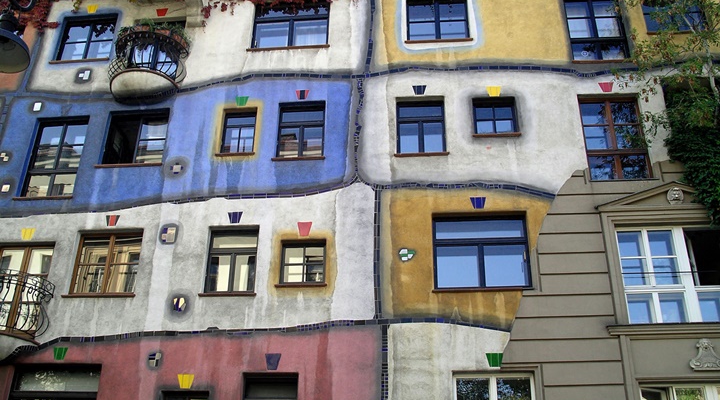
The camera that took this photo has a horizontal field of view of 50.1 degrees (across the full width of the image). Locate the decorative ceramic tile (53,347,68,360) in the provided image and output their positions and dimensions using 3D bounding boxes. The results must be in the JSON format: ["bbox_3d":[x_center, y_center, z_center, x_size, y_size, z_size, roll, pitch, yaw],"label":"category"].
[{"bbox_3d":[-5.786,2.974,14.863,0.300,0.255,0.040,-2,-26,5],"label":"decorative ceramic tile"}]

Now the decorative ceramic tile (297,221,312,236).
[{"bbox_3d":[-1.147,0.605,15.955,0.320,0.330,0.030,-2,-27,5],"label":"decorative ceramic tile"}]

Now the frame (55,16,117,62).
[{"bbox_3d":[-6.672,-3.913,18.915,1.390,1.340,0.160,-2,-27,5],"label":"frame"}]

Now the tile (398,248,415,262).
[{"bbox_3d":[0.913,1.064,14.680,0.315,0.281,0.040,-2,-27,4],"label":"tile"}]

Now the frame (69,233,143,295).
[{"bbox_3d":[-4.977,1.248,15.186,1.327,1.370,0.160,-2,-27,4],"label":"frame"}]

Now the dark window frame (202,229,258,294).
[{"bbox_3d":[-2.569,1.213,15.500,1.029,1.418,0.150,-2,-26,5],"label":"dark window frame"}]

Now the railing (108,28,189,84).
[{"bbox_3d":[-5.036,-3.218,17.787,1.880,1.050,0.860,-2,-27,5],"label":"railing"}]

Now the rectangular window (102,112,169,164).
[{"bbox_3d":[-4.955,-1.380,17.034,1.374,1.364,0.150,-2,-26,5],"label":"rectangular window"}]

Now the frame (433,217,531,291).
[{"bbox_3d":[2.376,1.003,15.040,1.843,1.530,0.150,-2,-26,5],"label":"frame"}]

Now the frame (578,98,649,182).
[{"bbox_3d":[5.403,-1.285,16.396,1.240,2.090,0.160,-2,-27,5],"label":"frame"}]

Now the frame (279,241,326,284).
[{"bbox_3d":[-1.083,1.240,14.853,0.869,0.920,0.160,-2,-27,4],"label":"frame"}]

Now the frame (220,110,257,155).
[{"bbox_3d":[-2.641,-1.497,16.828,0.718,1.124,0.150,-2,-26,5],"label":"frame"}]

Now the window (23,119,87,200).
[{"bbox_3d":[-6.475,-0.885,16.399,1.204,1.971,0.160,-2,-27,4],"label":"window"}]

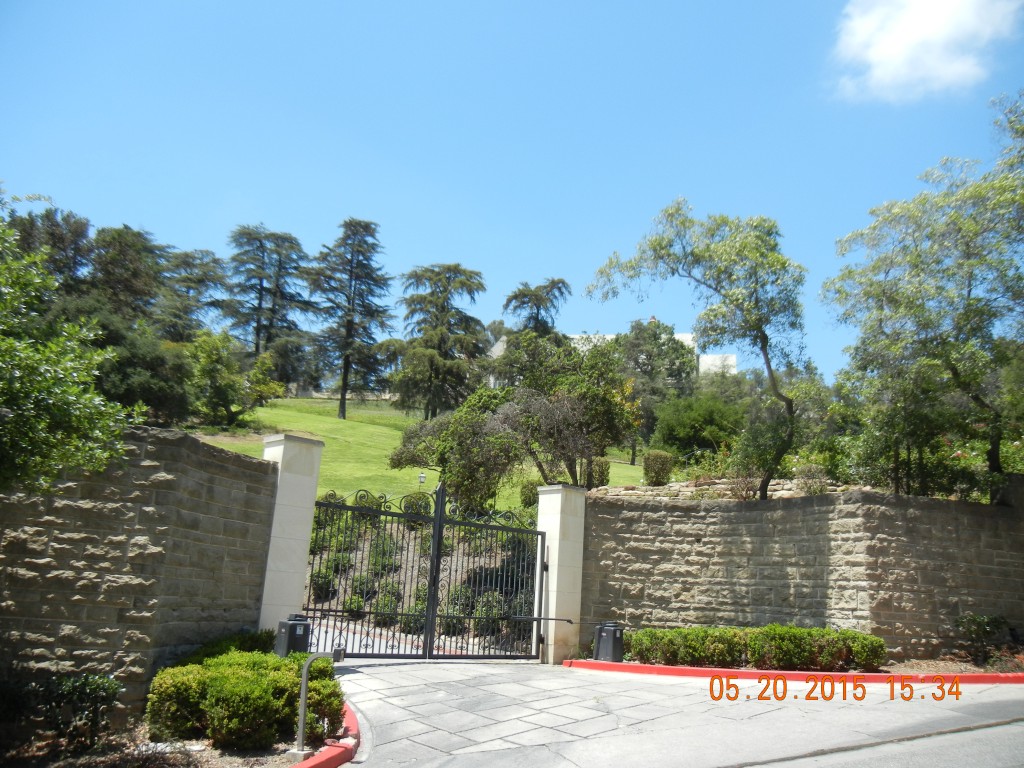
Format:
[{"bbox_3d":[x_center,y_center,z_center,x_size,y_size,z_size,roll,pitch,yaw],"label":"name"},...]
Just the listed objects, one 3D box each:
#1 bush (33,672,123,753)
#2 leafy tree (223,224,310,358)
[{"bbox_3d":[-4.568,3.454,9.331,0.880,0.780,0.760,9,-15,-23],"label":"bush"},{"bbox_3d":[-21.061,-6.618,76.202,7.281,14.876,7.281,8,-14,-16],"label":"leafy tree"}]

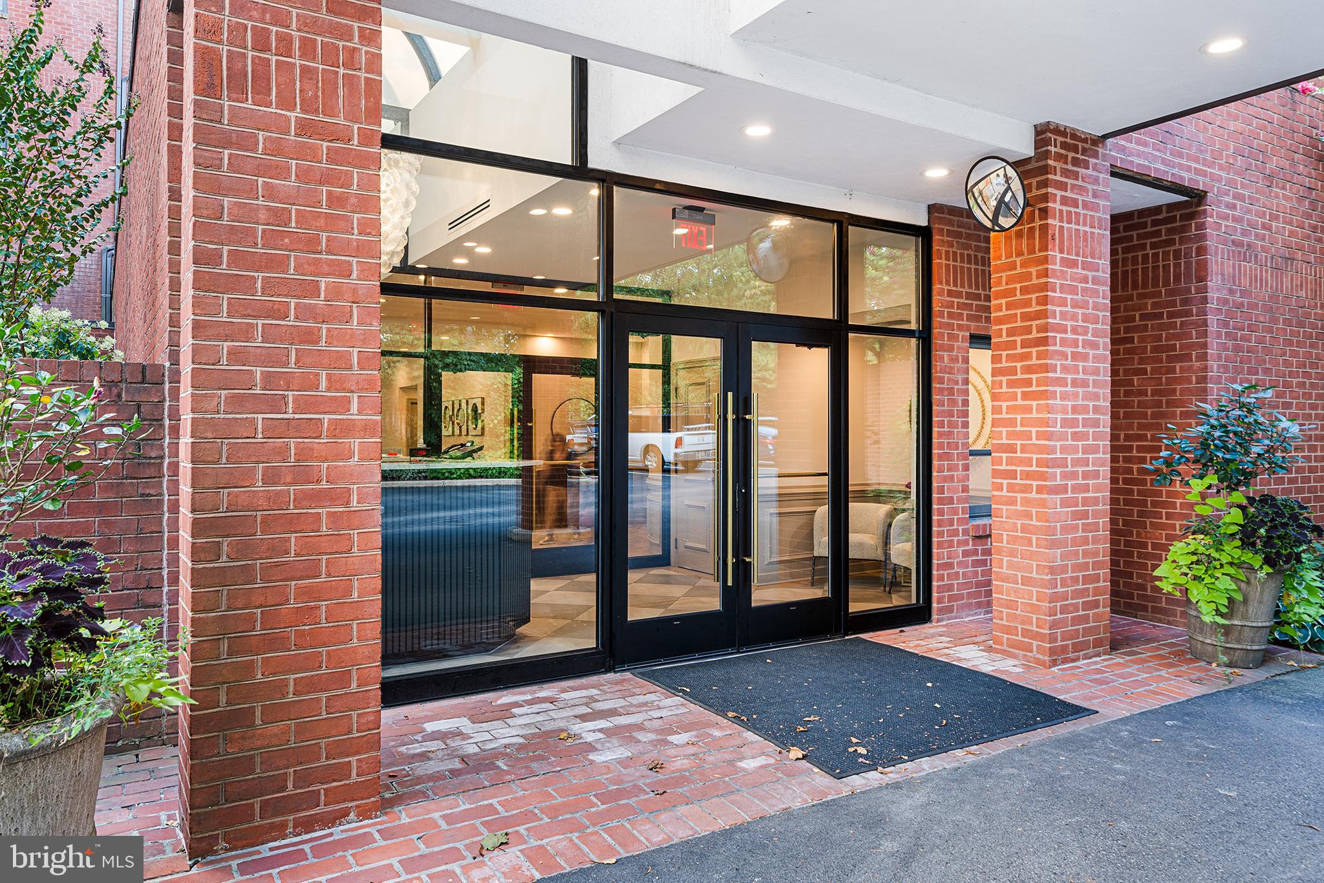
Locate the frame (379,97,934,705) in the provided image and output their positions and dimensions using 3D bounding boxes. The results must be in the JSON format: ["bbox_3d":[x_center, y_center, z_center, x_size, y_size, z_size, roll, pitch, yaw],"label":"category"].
[{"bbox_3d":[0.217,-0.137,5.660,4.019,3.030,0.150,0,0,-29],"label":"frame"}]

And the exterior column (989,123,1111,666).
[{"bbox_3d":[2.493,-0.277,5.641,0.600,3.300,0.405,0,0,-29],"label":"exterior column"}]

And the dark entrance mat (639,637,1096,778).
[{"bbox_3d":[1.035,1.369,4.883,1.770,0.014,1.870,0,0,-29],"label":"dark entrance mat"}]

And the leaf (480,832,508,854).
[{"bbox_3d":[-0.571,1.369,3.020,0.095,0.020,0.125,0,0,-11],"label":"leaf"}]

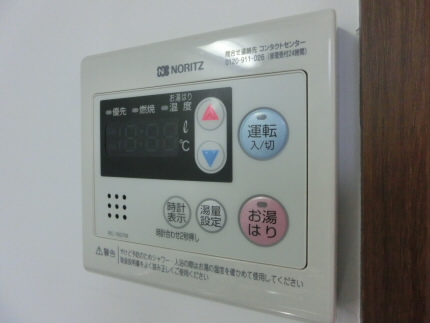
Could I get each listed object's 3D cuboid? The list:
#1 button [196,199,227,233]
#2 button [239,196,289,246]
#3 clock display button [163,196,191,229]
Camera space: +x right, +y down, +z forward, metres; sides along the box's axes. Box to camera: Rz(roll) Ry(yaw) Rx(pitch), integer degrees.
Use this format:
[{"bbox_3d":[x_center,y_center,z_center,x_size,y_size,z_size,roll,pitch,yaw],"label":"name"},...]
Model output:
[{"bbox_3d":[-0.002,0.024,0.132,0.015,0.015,0.003,0,1,25],"label":"button"},{"bbox_3d":[0.020,0.024,0.122,0.021,0.021,0.003,0,1,25],"label":"button"},{"bbox_3d":[-0.018,0.024,0.139,0.015,0.015,0.003,0,1,25],"label":"clock display button"}]

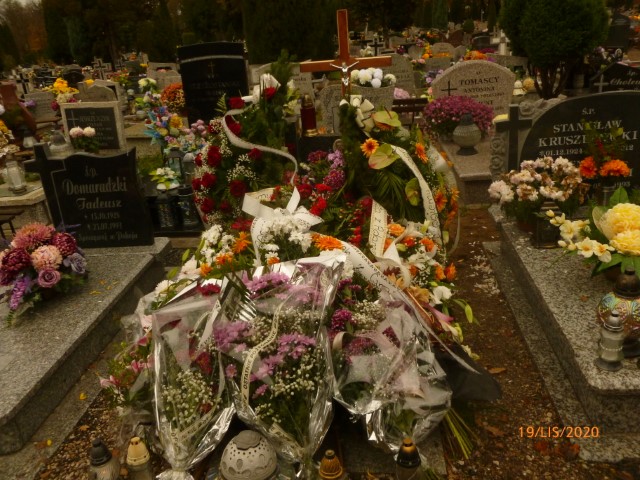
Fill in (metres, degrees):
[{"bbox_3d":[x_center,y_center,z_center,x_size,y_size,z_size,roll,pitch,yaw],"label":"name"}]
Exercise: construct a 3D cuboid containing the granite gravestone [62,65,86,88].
[{"bbox_3d":[-5.755,-3.808,12.379,0.530,0.680,0.120,-3,23,5],"label":"granite gravestone"}]

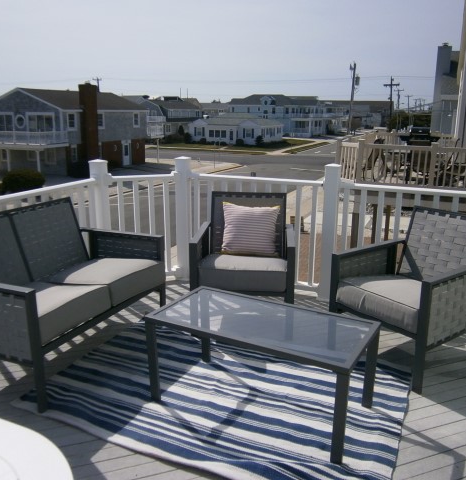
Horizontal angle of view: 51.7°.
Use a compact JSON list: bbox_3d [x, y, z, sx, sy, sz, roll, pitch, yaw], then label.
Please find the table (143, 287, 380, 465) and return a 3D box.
[{"bbox_3d":[0.135,0.591,2.322,0.990,0.435,0.484,8,17,29],"label":"table"}]

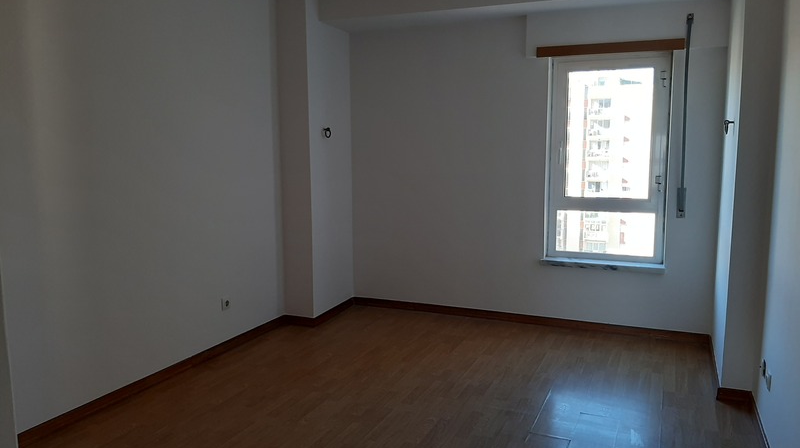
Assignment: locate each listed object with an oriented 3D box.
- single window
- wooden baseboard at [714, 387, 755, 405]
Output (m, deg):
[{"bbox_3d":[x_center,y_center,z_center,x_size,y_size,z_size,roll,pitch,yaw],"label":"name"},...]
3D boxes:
[{"bbox_3d":[1.514,-0.462,4.596,0.829,1.490,0.100,3,8,23],"label":"single window"},{"bbox_3d":[1.824,0.934,3.405,0.169,0.070,0.018,3,8,23],"label":"wooden baseboard"}]

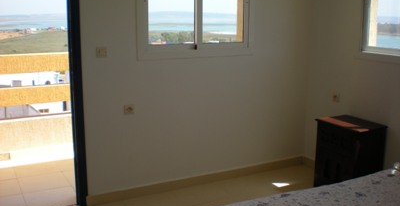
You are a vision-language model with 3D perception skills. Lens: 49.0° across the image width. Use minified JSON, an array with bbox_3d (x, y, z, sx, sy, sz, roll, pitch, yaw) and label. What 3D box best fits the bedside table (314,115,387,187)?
[{"bbox_3d":[1.267,0.474,3.740,0.357,0.622,0.478,-6,13,-28],"label":"bedside table"}]

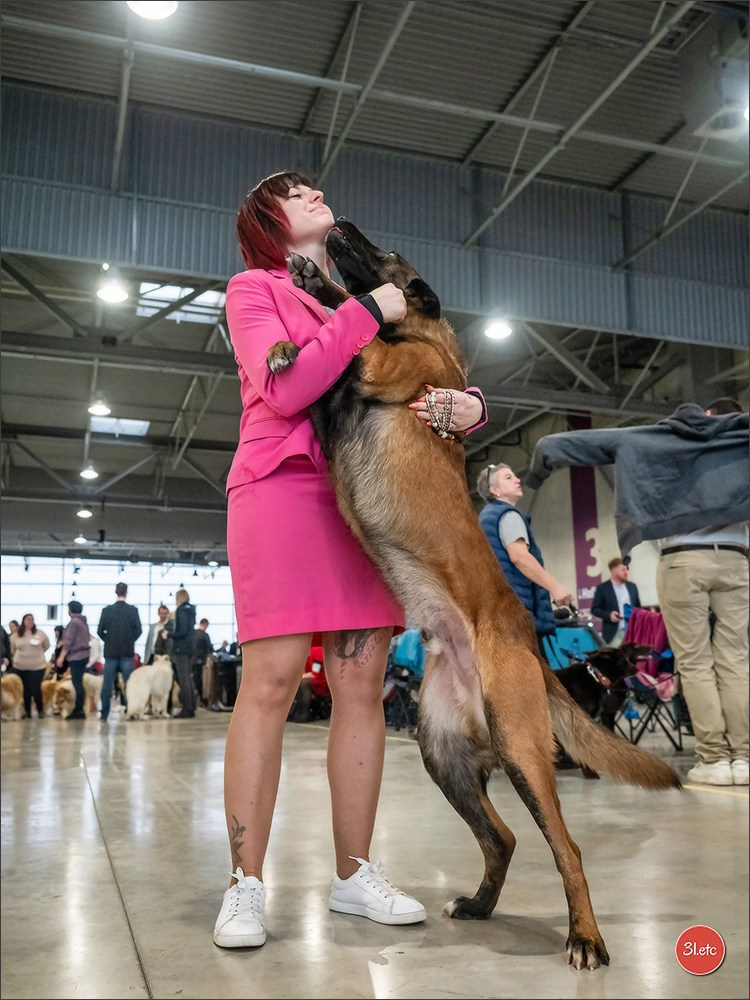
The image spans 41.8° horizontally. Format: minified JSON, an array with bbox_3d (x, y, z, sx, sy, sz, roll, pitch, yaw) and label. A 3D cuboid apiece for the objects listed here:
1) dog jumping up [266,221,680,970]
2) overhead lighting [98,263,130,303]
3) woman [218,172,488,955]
[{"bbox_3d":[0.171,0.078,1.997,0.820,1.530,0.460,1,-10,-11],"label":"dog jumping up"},{"bbox_3d":[-4.556,-3.760,17.106,0.520,0.470,0.520,2,-11,-17],"label":"overhead lighting"},{"bbox_3d":[-0.049,0.042,2.177,0.560,1.670,0.500,9,-14,-42],"label":"woman"}]

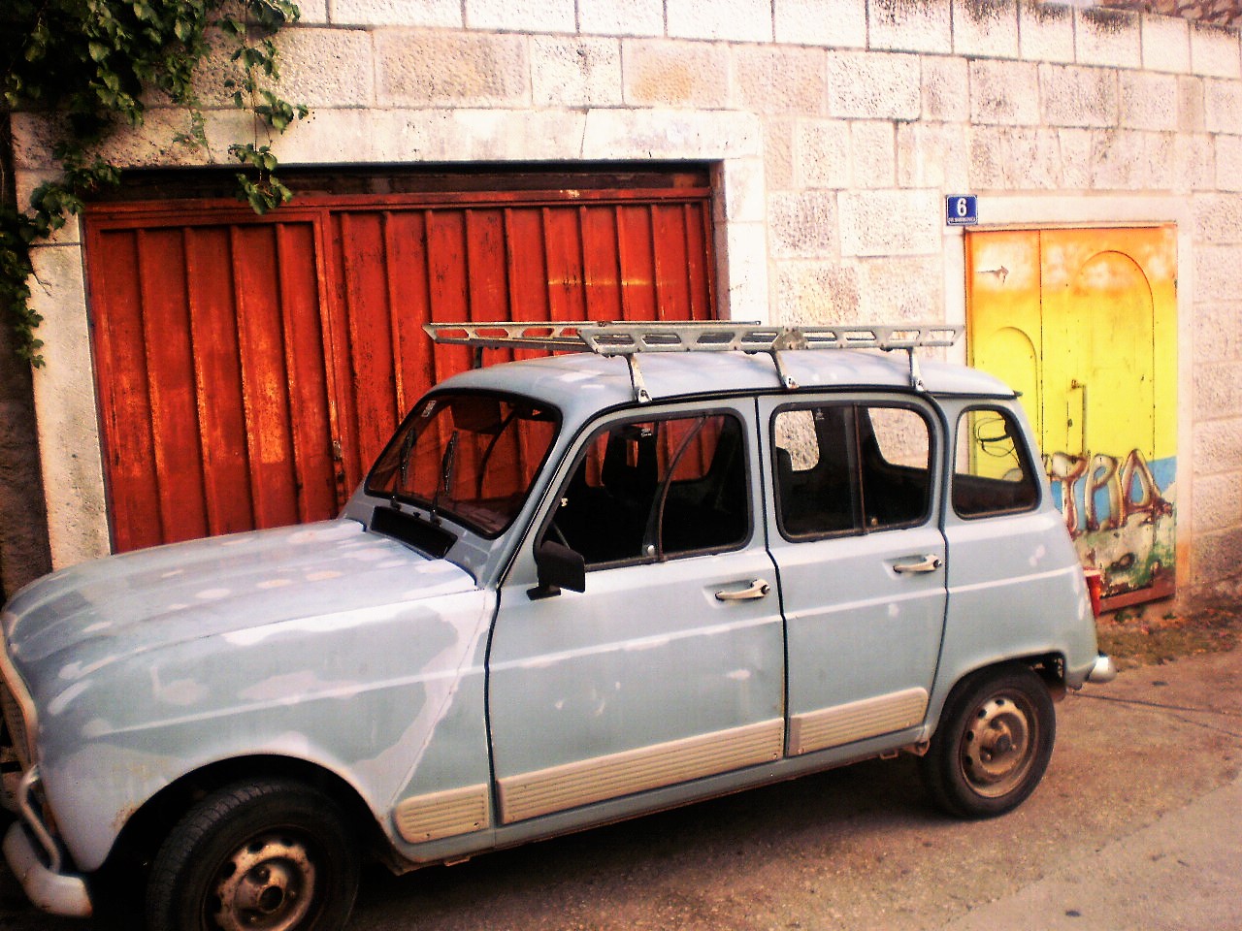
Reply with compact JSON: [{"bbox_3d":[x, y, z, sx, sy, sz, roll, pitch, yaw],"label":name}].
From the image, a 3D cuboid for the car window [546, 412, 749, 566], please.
[{"bbox_3d":[0.064,0.062,3.781,0.675,0.385,0.040,-6,-1,-28],"label":"car window"}]

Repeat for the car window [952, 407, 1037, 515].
[{"bbox_3d":[1.184,-0.017,4.389,0.357,0.338,0.040,-6,-1,-28],"label":"car window"}]

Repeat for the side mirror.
[{"bbox_3d":[-0.164,0.273,3.508,0.105,0.140,0.170,-6,8,-28],"label":"side mirror"}]

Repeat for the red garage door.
[{"bbox_3d":[-0.673,-0.013,5.397,2.578,2.163,0.080,-7,8,-28],"label":"red garage door"}]

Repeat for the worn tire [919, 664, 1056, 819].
[{"bbox_3d":[1.234,0.889,4.502,0.522,0.522,0.145,-6,8,-28],"label":"worn tire"}]

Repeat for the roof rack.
[{"bbox_3d":[0.216,-0.366,4.533,1.390,0.210,1.190,-4,7,-28],"label":"roof rack"}]

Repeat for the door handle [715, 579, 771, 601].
[{"bbox_3d":[0.346,0.353,3.844,0.180,0.045,0.050,-6,8,-28],"label":"door handle"}]

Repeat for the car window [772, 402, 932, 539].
[{"bbox_3d":[0.705,0.007,4.117,0.583,0.392,0.040,-6,-1,-28],"label":"car window"}]

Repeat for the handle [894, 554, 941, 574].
[{"bbox_3d":[0.899,0.298,4.135,0.180,0.045,0.050,-6,8,-28],"label":"handle"}]

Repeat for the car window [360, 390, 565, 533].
[{"bbox_3d":[-0.517,-0.035,4.175,0.070,0.410,1.170,34,-11,-27],"label":"car window"}]

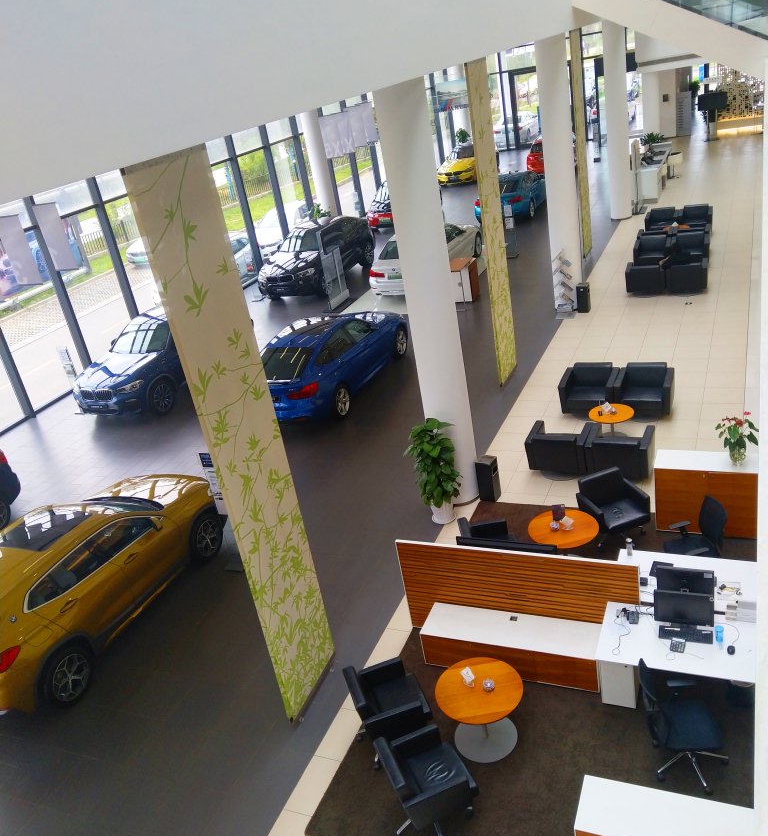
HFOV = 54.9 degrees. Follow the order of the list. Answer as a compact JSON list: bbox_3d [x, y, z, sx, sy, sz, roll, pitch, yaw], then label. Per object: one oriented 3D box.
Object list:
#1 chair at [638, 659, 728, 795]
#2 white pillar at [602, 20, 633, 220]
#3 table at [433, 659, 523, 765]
[{"bbox_3d":[2.631,2.658,6.441,0.650,0.970,0.630,-6,26,11],"label":"chair"},{"bbox_3d":[7.125,-8.954,22.544,0.694,5.614,0.673,2,27,25],"label":"white pillar"},{"bbox_3d":[0.956,2.850,7.143,0.835,0.620,0.835,2,28,26],"label":"table"}]

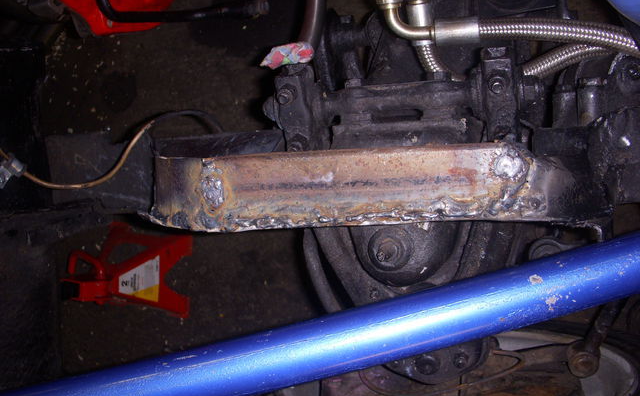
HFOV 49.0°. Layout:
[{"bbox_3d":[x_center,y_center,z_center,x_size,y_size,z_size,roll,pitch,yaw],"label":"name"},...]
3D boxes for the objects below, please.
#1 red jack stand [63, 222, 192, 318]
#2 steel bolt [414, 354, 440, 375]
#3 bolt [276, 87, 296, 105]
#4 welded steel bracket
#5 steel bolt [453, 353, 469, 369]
[{"bbox_3d":[-0.373,0.146,1.267,0.182,0.280,0.168,5,91,13],"label":"red jack stand"},{"bbox_3d":[0.124,0.192,0.810,0.026,0.016,0.027,2,111,5],"label":"steel bolt"},{"bbox_3d":[-0.040,-0.122,0.840,0.021,0.020,0.021,2,111,5],"label":"bolt"},{"bbox_3d":[0.047,-0.011,0.765,0.490,0.070,0.085,-1,90,13],"label":"welded steel bracket"},{"bbox_3d":[0.162,0.187,0.810,0.017,0.016,0.017,2,111,5],"label":"steel bolt"}]

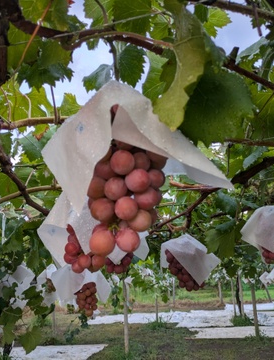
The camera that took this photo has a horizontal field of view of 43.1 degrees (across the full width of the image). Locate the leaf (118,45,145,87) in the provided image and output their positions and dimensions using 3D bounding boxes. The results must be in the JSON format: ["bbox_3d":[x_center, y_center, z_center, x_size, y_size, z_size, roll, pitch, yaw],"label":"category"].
[{"bbox_3d":[-0.015,-0.314,0.950,0.080,0.115,0.040,-1,-16,-1],"label":"leaf"}]

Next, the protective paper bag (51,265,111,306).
[{"bbox_3d":[-0.237,0.446,1.480,0.245,0.180,0.210,2,-16,-9],"label":"protective paper bag"}]

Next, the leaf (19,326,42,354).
[{"bbox_3d":[-0.584,0.880,1.900,0.120,0.150,0.060,4,-17,-15],"label":"leaf"}]

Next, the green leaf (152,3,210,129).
[{"bbox_3d":[0.054,-0.138,0.420,0.065,0.140,0.070,-3,-16,8],"label":"green leaf"}]

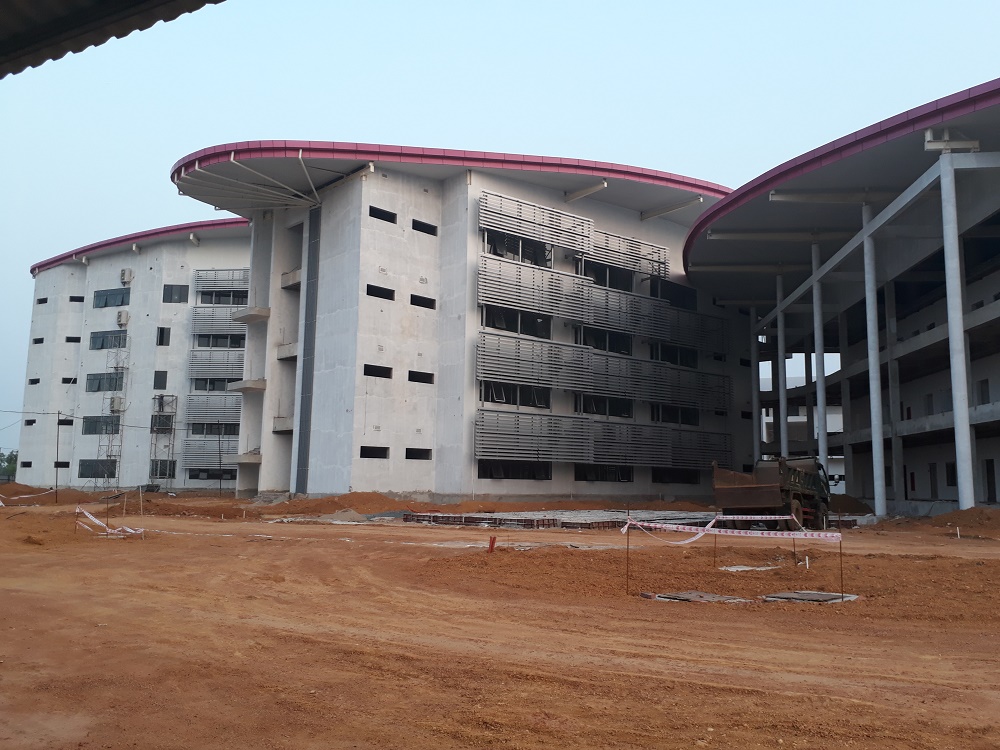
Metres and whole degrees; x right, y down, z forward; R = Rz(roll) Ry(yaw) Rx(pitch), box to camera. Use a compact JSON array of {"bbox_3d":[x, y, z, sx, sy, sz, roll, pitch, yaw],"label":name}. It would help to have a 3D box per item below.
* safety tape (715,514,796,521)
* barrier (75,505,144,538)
[{"bbox_3d":[5.012,2.795,15.300,1.580,0.100,0.060,2,-8,-6],"label":"safety tape"},{"bbox_3d":[-9.612,3.606,19.200,1.650,0.700,0.700,-1,-8,11],"label":"barrier"}]

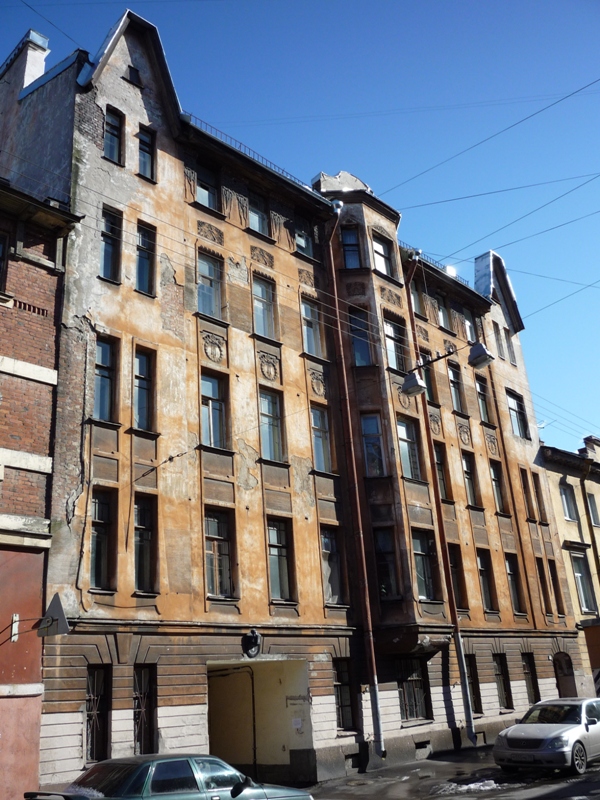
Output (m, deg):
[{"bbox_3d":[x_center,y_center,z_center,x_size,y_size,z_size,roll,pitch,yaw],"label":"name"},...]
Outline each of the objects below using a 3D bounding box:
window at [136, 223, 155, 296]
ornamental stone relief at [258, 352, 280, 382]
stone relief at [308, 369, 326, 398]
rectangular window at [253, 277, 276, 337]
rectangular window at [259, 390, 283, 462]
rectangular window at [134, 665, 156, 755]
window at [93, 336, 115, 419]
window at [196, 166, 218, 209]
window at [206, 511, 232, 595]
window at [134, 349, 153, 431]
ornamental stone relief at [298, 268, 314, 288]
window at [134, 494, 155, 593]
[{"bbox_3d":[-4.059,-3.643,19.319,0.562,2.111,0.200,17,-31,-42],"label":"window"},{"bbox_3d":[-0.858,-0.922,20.686,0.670,0.804,0.100,18,-31,-42],"label":"ornamental stone relief"},{"bbox_3d":[0.547,-0.476,22.022,0.657,0.804,0.100,18,-31,-42],"label":"stone relief"},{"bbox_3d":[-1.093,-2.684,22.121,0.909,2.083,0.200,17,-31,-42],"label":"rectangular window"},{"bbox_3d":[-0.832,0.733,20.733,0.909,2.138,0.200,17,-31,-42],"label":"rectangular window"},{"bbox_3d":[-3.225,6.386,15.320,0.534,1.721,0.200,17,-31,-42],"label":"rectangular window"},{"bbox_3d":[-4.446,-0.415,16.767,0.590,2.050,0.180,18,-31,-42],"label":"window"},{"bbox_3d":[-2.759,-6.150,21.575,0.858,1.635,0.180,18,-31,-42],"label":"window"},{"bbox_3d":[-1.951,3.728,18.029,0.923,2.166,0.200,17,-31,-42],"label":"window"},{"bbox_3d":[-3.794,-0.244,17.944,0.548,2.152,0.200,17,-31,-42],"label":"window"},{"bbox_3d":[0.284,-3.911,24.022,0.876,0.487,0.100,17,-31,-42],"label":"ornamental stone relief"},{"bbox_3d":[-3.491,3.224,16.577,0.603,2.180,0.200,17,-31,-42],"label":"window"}]

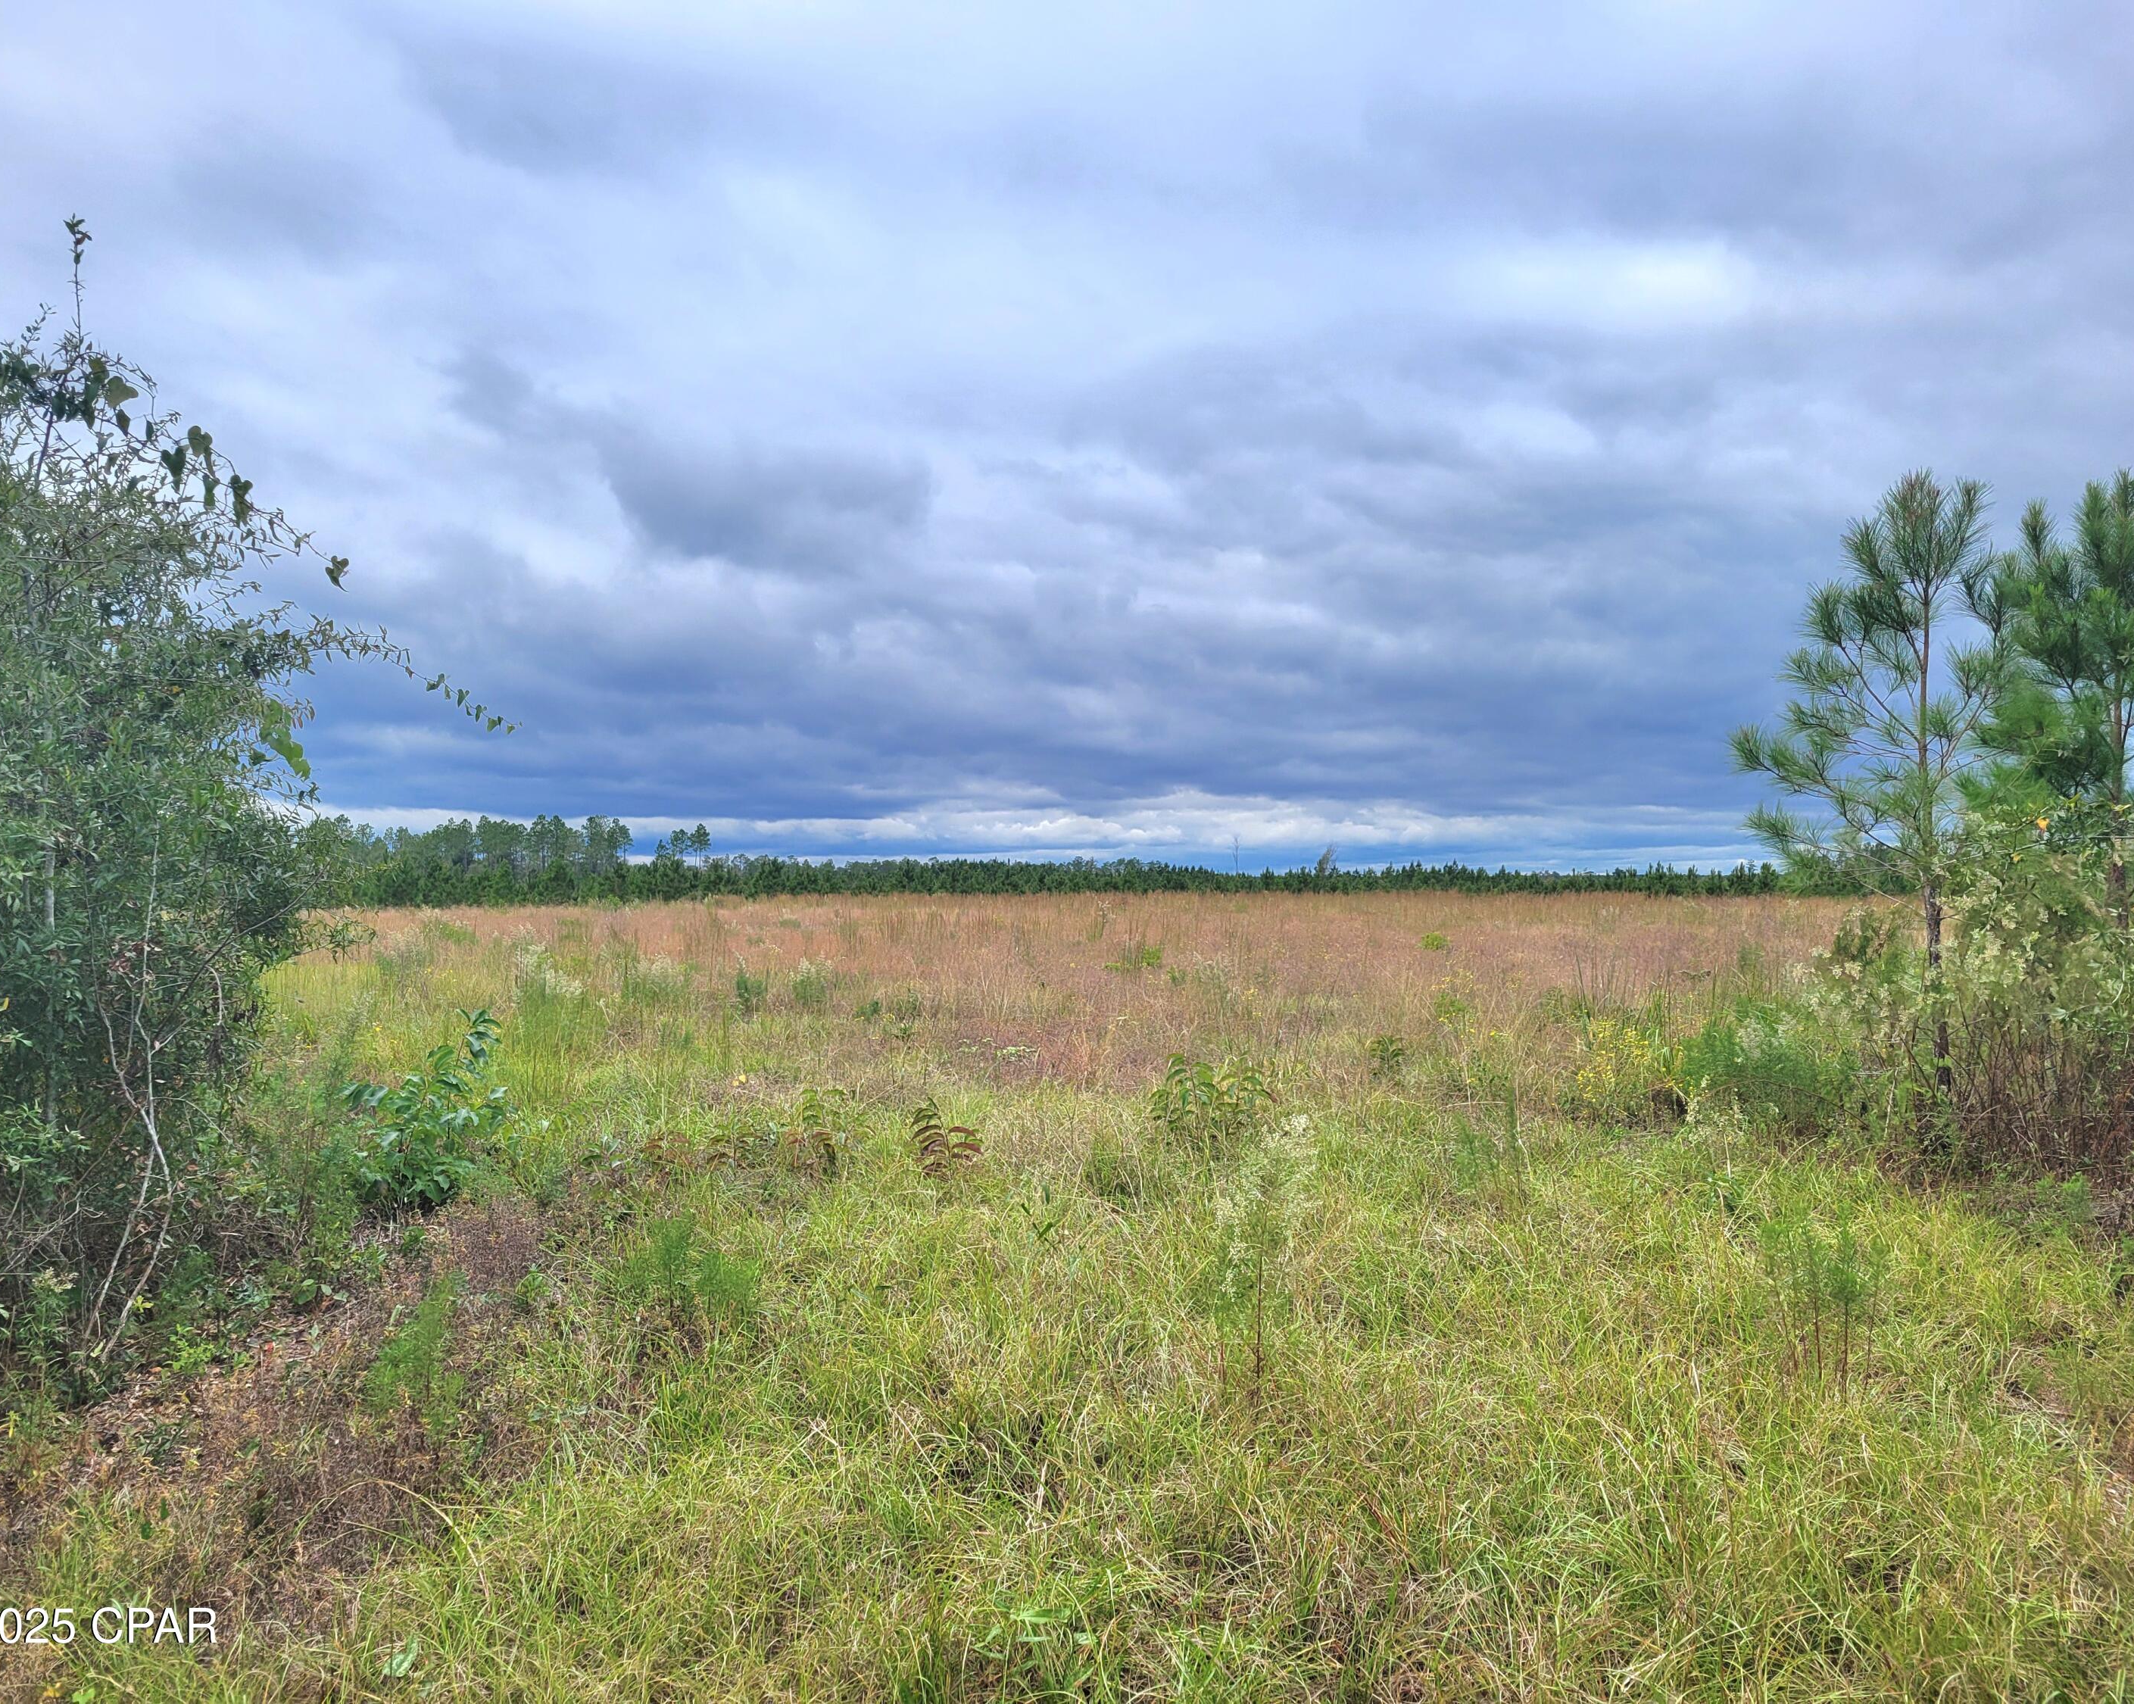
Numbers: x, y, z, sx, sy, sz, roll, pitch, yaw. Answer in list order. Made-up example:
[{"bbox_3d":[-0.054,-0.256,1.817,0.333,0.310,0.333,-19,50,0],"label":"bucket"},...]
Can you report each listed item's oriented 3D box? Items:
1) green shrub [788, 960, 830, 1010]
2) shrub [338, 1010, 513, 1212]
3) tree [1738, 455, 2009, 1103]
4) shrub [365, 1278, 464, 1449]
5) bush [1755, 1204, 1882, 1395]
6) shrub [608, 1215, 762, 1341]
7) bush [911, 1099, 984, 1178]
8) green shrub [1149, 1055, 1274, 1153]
[{"bbox_3d":[-2.716,1.428,17.946,0.448,0.560,0.426,0,-1,0],"label":"green shrub"},{"bbox_3d":[-2.980,1.212,7.926,0.808,0.948,0.727,0,-1,0],"label":"shrub"},{"bbox_3d":[5.115,-0.321,10.833,1.769,4.214,1.769,0,-1,0],"label":"tree"},{"bbox_3d":[-1.725,1.345,4.507,0.267,0.464,0.254,0,-1,0],"label":"shrub"},{"bbox_3d":[2.183,1.300,4.939,0.375,0.570,0.319,0,-1,0],"label":"bush"},{"bbox_3d":[-1.233,1.385,5.525,0.483,0.420,0.386,0,-1,0],"label":"shrub"},{"bbox_3d":[-0.591,1.438,8.483,0.362,0.415,0.326,0,-1,0],"label":"bush"},{"bbox_3d":[0.784,1.380,9.244,0.673,0.558,0.572,0,-1,0],"label":"green shrub"}]

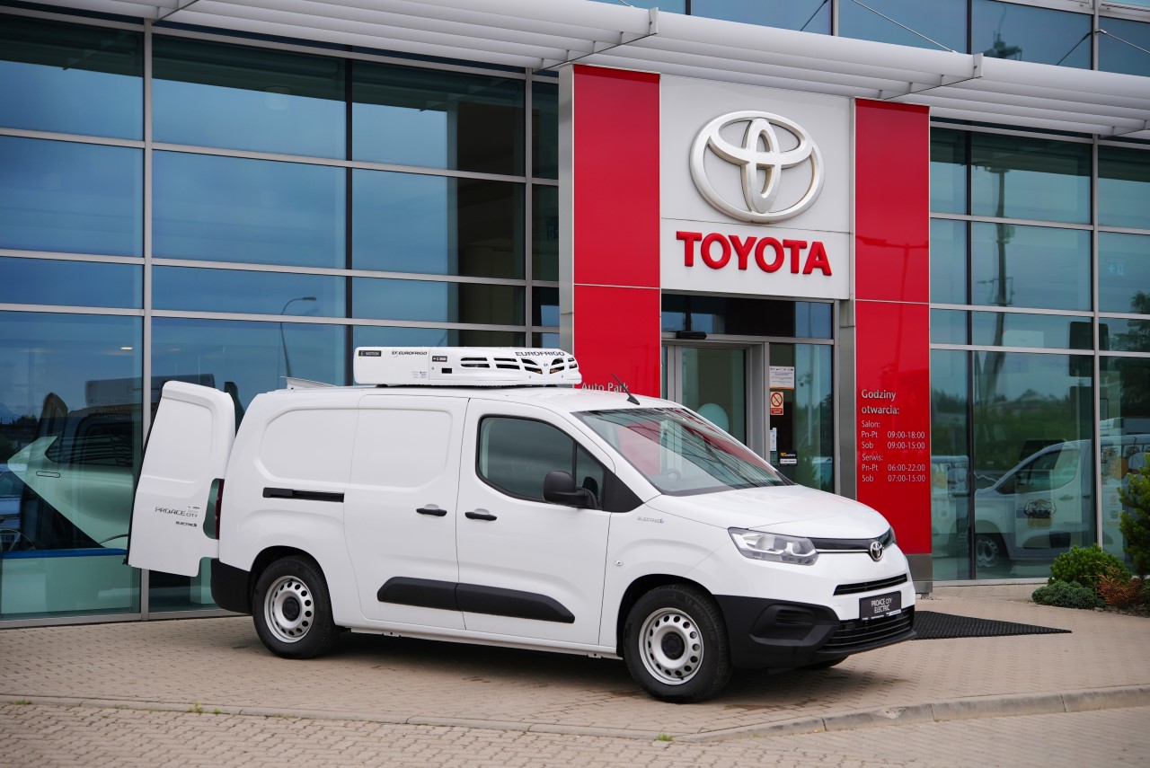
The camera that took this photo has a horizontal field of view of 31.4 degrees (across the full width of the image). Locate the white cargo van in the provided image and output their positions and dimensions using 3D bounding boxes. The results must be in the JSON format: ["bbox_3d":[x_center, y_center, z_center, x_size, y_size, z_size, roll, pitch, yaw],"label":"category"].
[{"bbox_3d":[-0.434,0.798,13.623,5.442,2.060,1.970,1,-1,35],"label":"white cargo van"}]

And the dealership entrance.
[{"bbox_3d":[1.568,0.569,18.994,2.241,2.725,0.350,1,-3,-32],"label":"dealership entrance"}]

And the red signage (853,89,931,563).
[{"bbox_3d":[3.008,-0.533,19.763,0.927,4.325,0.200,1,-3,-32],"label":"red signage"}]

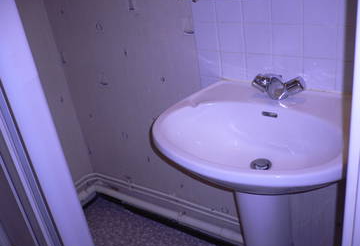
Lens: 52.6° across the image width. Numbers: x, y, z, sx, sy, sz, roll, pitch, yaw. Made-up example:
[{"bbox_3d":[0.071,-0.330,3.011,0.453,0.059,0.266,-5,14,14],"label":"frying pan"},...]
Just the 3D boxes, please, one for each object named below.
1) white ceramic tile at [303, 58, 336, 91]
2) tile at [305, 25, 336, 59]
[{"bbox_3d":[0.437,-0.155,1.141,0.099,0.099,0.010,12,34,35],"label":"white ceramic tile"},{"bbox_3d":[0.417,-0.244,1.085,0.100,0.100,0.008,13,33,38],"label":"tile"}]

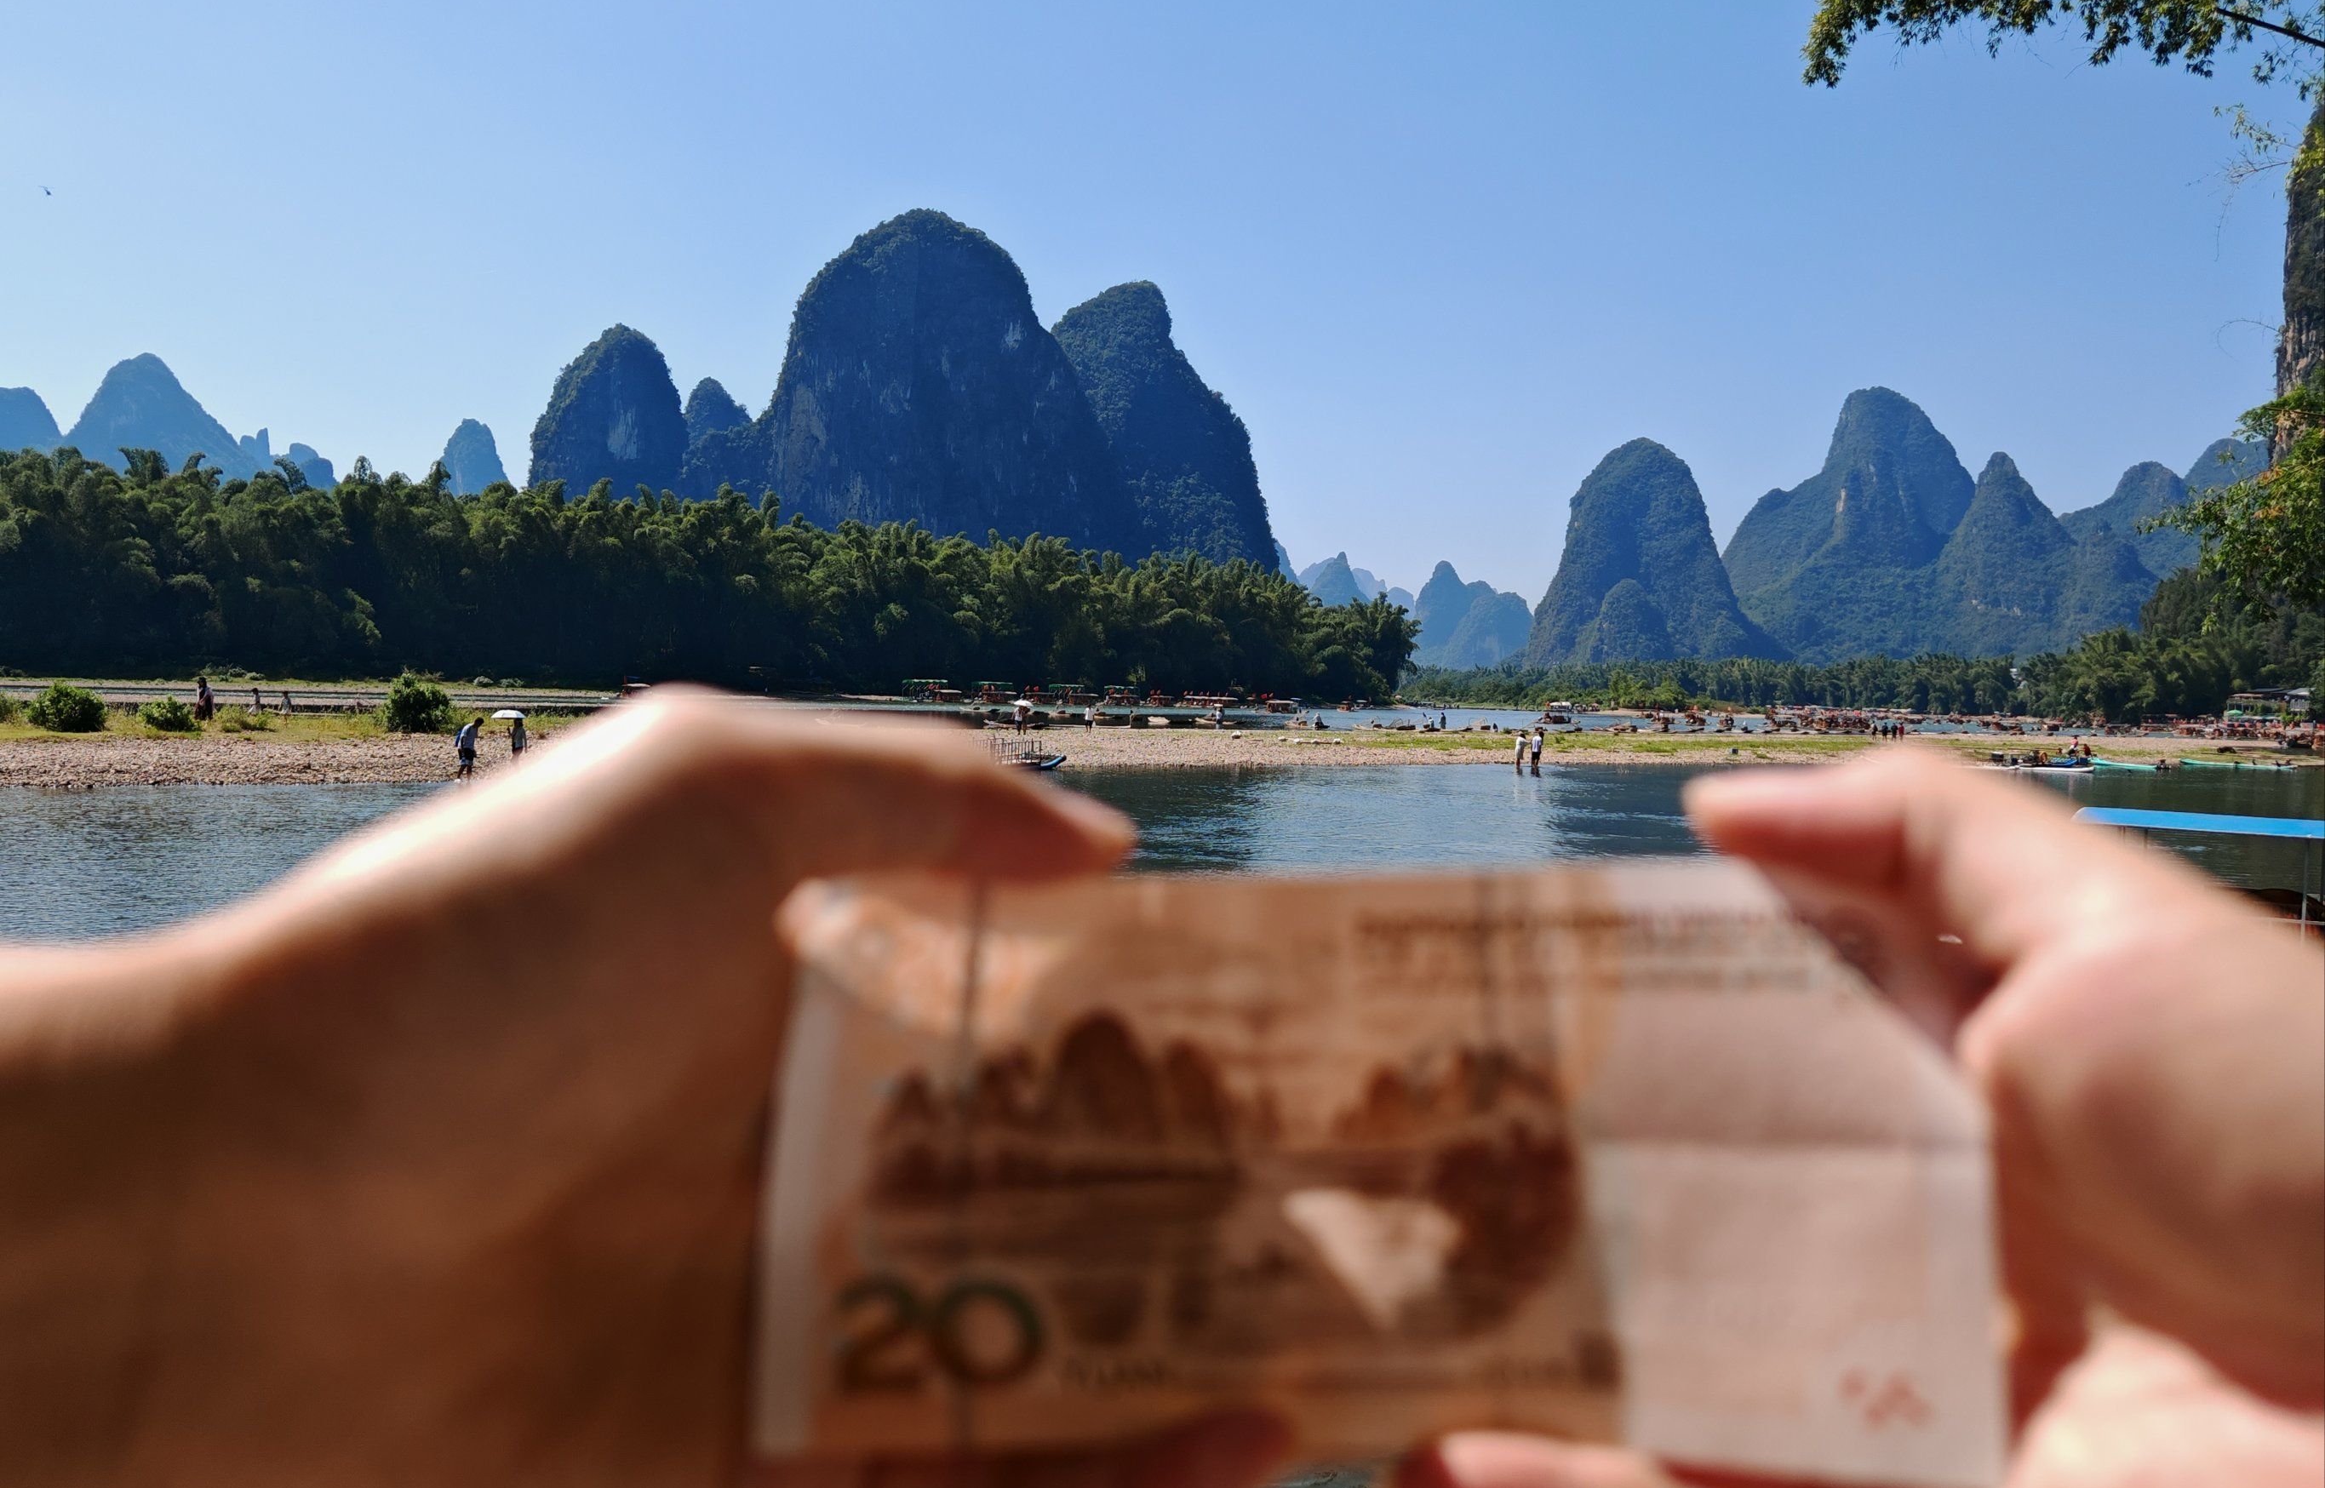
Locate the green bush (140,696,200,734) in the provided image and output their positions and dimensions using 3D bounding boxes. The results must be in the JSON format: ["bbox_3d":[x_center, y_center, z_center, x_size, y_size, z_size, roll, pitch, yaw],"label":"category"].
[{"bbox_3d":[-31.992,-0.967,58.500,1.900,1.170,1.650,0,2,-29],"label":"green bush"}]

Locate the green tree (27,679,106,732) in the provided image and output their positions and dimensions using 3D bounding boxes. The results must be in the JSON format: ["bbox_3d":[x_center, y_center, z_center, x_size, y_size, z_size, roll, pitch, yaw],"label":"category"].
[{"bbox_3d":[-34.757,-1.209,57.500,2.350,1.680,2.050,0,2,-31],"label":"green tree"}]

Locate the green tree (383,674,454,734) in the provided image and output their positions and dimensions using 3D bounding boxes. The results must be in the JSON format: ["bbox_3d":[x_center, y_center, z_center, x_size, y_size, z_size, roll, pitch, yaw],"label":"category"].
[{"bbox_3d":[-24.814,-1.363,60.500,2.250,2.050,2.050,1,2,-22],"label":"green tree"}]

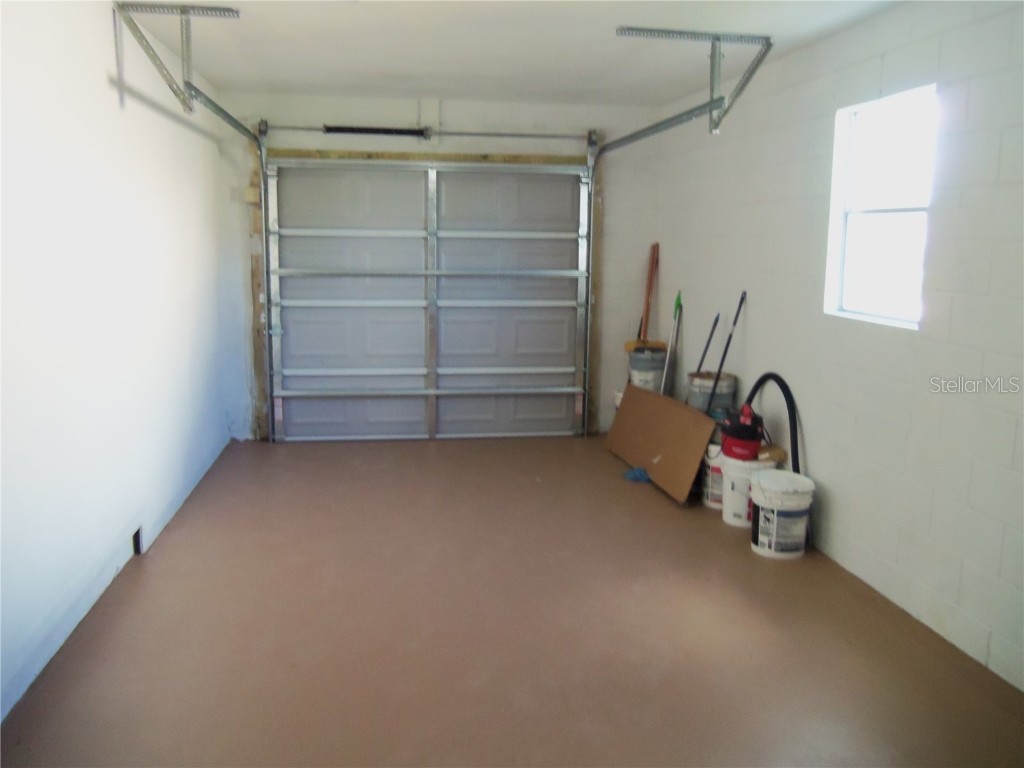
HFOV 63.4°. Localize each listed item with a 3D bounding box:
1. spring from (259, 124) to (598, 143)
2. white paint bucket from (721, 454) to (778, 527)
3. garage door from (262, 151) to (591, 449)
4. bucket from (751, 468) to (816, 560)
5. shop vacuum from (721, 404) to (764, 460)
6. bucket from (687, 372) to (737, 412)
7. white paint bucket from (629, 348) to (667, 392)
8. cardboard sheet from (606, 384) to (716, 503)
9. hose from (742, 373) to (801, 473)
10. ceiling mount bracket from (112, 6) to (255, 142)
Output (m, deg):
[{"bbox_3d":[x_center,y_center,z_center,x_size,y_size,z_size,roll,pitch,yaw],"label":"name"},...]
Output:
[{"bbox_3d":[-0.588,-1.866,6.159,2.420,0.100,0.100,0,10,-8],"label":"spring"},{"bbox_3d":[1.345,0.598,4.715,0.305,0.365,0.305,4,10,19],"label":"white paint bucket"},{"bbox_3d":[-0.613,-0.616,6.448,2.450,2.130,0.090,0,10,-8],"label":"garage door"},{"bbox_3d":[1.382,0.672,4.252,0.310,0.368,0.310,4,10,19],"label":"bucket"},{"bbox_3d":[1.299,0.268,4.653,0.220,0.290,0.220,4,10,18],"label":"shop vacuum"},{"bbox_3d":[1.251,0.128,5.242,0.300,0.370,0.300,1,9,0],"label":"bucket"},{"bbox_3d":[1.057,-0.076,6.481,0.300,0.370,0.300,1,9,0],"label":"white paint bucket"},{"bbox_3d":[0.970,0.360,5.679,0.020,0.530,1.430,18,5,-15],"label":"cardboard sheet"},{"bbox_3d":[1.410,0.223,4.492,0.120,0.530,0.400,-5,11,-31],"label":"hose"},{"bbox_3d":[-1.706,-1.701,4.875,0.550,0.480,2.000,0,10,-8],"label":"ceiling mount bracket"}]

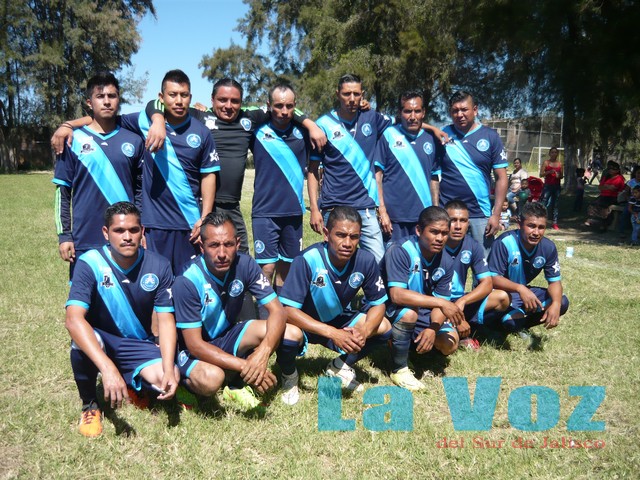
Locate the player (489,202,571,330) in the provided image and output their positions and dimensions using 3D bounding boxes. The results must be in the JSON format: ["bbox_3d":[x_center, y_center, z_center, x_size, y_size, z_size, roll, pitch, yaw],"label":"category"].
[{"bbox_3d":[1.292,0.238,3.822,0.530,0.962,0.680,3,8,10],"label":"player"}]

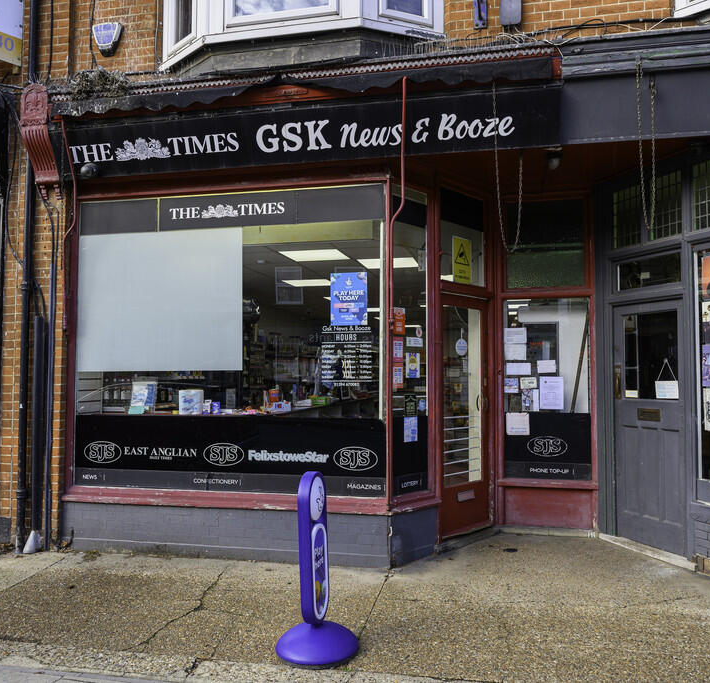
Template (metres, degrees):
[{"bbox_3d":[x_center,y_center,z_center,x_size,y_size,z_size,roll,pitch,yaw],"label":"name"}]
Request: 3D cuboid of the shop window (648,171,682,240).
[{"bbox_3d":[2.499,-1.094,5.498,0.060,0.513,0.325,1,-3,-22],"label":"shop window"}]

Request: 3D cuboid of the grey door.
[{"bbox_3d":[2.426,0.685,5.649,0.060,2.004,0.748,1,-3,-22],"label":"grey door"}]

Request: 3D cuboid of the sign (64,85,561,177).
[{"bbox_3d":[-0.496,-1.617,5.392,4.086,0.429,0.080,-1,-3,12],"label":"sign"}]

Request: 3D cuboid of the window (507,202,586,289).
[{"bbox_3d":[1.721,-0.881,6.192,0.684,0.795,0.060,0,-3,9],"label":"window"}]

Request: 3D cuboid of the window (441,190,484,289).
[{"bbox_3d":[0.946,-0.888,5.944,0.060,0.786,0.675,-2,-3,43],"label":"window"}]

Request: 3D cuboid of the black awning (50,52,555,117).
[{"bbox_3d":[-0.556,-1.931,5.327,4.072,0.187,0.160,-1,-3,12],"label":"black awning"}]

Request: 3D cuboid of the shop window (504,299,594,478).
[{"bbox_3d":[1.721,0.424,6.133,0.762,1.636,0.070,0,-3,9],"label":"shop window"}]

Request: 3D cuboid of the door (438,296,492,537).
[{"bbox_3d":[0.964,0.631,5.899,0.070,2.004,0.760,-2,-3,43],"label":"door"}]

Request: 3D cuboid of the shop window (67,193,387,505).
[{"bbox_3d":[-1.035,-0.002,5.441,2.643,2.389,0.080,0,-3,12],"label":"shop window"}]

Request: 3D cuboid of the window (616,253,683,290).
[{"bbox_3d":[2.426,-0.570,5.655,0.060,0.235,0.688,1,-3,-22],"label":"window"}]

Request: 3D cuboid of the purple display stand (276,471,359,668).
[{"bbox_3d":[-0.190,1.207,3.759,0.458,0.985,0.458,-1,-3,15],"label":"purple display stand"}]

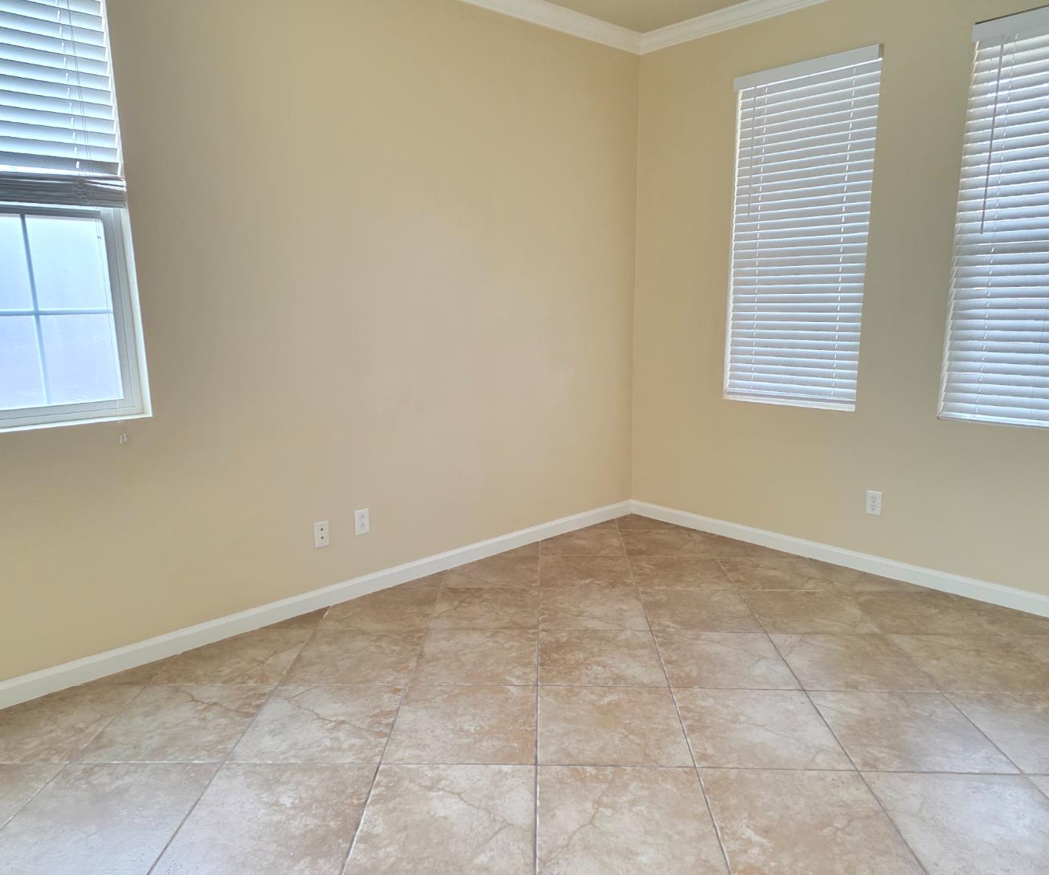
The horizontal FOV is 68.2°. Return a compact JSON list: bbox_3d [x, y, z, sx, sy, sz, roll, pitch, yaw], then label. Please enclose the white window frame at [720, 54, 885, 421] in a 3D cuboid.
[{"bbox_3d":[1.347,-0.993,3.855,0.070,1.610,0.728,-10,14,-43],"label":"white window frame"}]

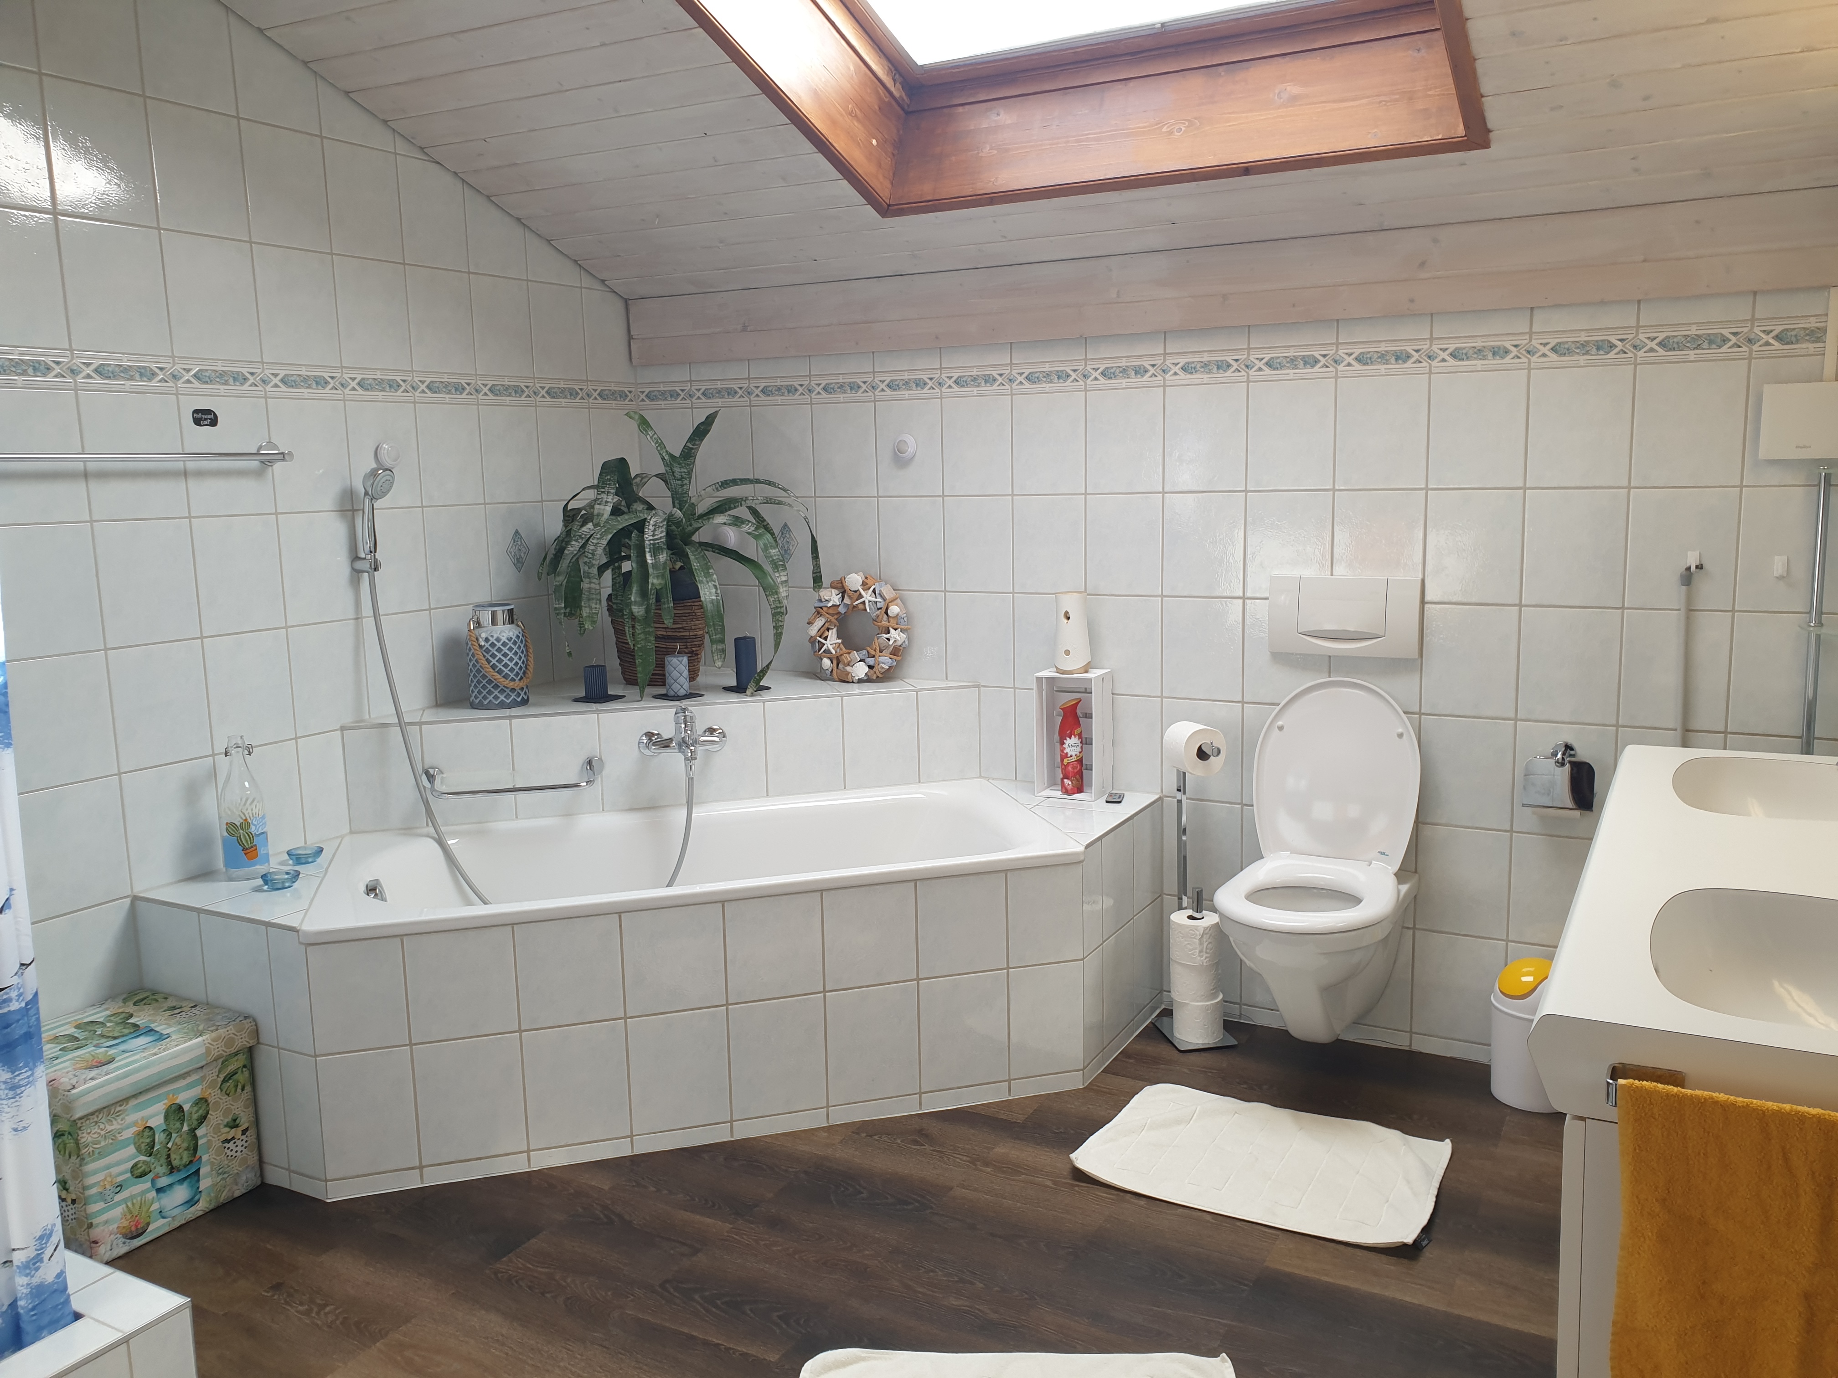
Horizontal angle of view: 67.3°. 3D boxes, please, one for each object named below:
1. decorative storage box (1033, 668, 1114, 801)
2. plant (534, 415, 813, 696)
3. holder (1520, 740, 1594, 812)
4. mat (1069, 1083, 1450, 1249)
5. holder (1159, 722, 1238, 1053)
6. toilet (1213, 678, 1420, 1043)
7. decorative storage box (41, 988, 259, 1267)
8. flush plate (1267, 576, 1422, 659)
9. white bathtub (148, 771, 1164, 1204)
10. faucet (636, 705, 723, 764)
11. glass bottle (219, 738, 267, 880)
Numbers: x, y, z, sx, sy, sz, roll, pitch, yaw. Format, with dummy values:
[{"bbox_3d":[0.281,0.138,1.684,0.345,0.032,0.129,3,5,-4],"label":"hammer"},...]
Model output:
[{"bbox_3d":[0.388,0.110,3.425,0.151,0.305,0.140,4,10,29],"label":"decorative storage box"},{"bbox_3d":[-0.640,-0.369,3.680,0.630,0.725,0.570,4,10,29],"label":"plant"},{"bbox_3d":[1.359,0.189,2.929,0.140,0.135,0.100,4,10,29],"label":"holder"},{"bbox_3d":[0.672,0.910,2.703,0.640,0.018,0.435,4,10,29],"label":"mat"},{"bbox_3d":[0.651,0.455,3.249,0.160,0.750,0.195,-3,9,-13],"label":"holder"},{"bbox_3d":[0.849,0.409,2.995,0.370,0.810,0.550,4,10,29],"label":"toilet"},{"bbox_3d":[-1.496,0.814,2.598,0.330,0.336,0.340,4,10,29],"label":"decorative storage box"},{"bbox_3d":[0.966,-0.162,3.141,0.340,0.180,0.020,4,10,29],"label":"flush plate"},{"bbox_3d":[-0.476,0.601,3.141,2.281,0.545,0.752,-4,9,-16],"label":"white bathtub"},{"bbox_3d":[-0.561,0.107,3.344,0.212,0.134,0.140,-4,9,-17],"label":"faucet"},{"bbox_3d":[-1.421,0.240,2.892,0.088,0.292,0.088,4,10,29],"label":"glass bottle"}]

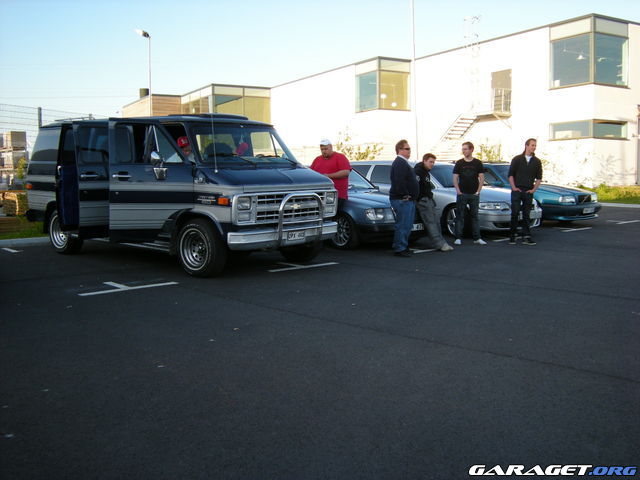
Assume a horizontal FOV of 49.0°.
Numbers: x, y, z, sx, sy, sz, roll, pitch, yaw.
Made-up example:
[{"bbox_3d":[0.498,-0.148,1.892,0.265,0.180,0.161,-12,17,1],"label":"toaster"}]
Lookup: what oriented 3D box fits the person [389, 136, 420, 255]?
[{"bbox_3d":[1.274,-0.634,10.515,0.420,1.750,0.540,2,7,16],"label":"person"}]

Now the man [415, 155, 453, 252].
[{"bbox_3d":[1.834,-0.615,11.221,0.600,1.550,0.500,4,8,32],"label":"man"}]

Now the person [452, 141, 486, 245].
[{"bbox_3d":[2.565,-0.817,12.104,0.530,1.760,0.340,1,7,5],"label":"person"}]

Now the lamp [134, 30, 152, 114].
[{"bbox_3d":[-6.755,-4.829,26.629,0.800,6.350,0.280,-4,8,-35],"label":"lamp"}]

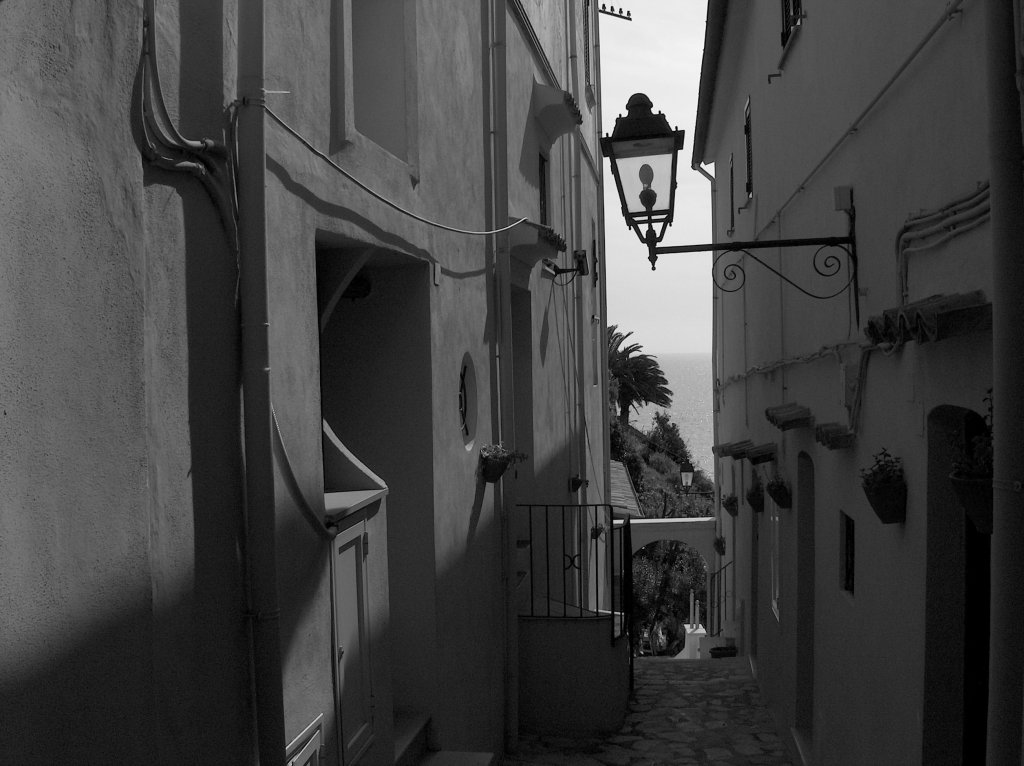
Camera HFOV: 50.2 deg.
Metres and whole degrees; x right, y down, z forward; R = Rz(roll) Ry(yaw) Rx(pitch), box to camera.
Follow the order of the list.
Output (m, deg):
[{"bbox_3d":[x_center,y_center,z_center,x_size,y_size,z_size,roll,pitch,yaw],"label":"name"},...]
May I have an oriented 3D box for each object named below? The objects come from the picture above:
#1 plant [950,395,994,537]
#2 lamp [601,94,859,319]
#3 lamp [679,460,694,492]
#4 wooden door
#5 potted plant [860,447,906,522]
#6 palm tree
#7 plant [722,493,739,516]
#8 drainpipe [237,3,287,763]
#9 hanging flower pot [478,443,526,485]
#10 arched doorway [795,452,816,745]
[{"bbox_3d":[1.357,0.230,3.160,0.200,0.410,0.220,0,2,9],"label":"plant"},{"bbox_3d":[1.175,-0.944,5.880,1.360,1.180,0.440,0,2,9],"label":"lamp"},{"bbox_3d":[4.809,2.593,30.000,0.420,0.940,0.420,0,2,9],"label":"lamp"},{"bbox_3d":[-0.701,1.182,4.870,0.050,1.000,0.480,0,2,10],"label":"wooden door"},{"bbox_3d":[1.545,0.431,4.530,0.180,0.305,0.220,0,2,9],"label":"potted plant"},{"bbox_3d":[6.747,-0.446,65.000,5.800,6.100,5.800,0,2,9],"label":"palm tree"},{"bbox_3d":[2.964,1.644,14.800,0.220,0.330,0.240,0,2,9],"label":"plant"},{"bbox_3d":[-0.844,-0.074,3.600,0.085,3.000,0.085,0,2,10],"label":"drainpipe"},{"bbox_3d":[-0.065,0.552,7.500,0.310,0.290,0.260,0,2,10],"label":"hanging flower pot"},{"bbox_3d":[2.264,1.600,8.109,0.280,2.120,1.080,0,2,9],"label":"arched doorway"}]

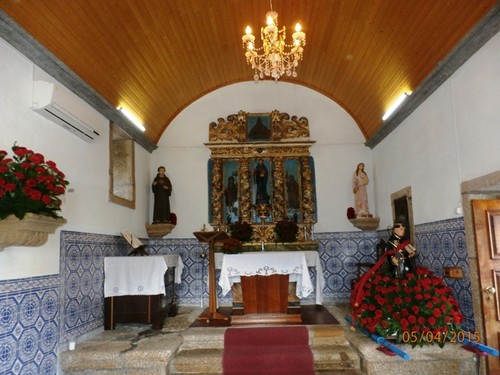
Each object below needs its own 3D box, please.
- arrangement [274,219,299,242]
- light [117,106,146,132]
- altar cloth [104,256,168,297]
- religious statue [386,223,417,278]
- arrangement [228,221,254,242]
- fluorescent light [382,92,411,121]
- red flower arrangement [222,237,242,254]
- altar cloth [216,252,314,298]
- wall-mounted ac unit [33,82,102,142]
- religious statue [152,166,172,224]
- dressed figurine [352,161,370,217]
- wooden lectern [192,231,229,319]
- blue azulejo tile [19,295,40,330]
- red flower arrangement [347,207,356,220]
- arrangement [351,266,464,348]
[{"bbox_3d":[0.657,0.775,6.466,0.430,0.410,0.380,-3,-10,3],"label":"arrangement"},{"bbox_3d":[-1.818,-1.034,5.608,0.073,0.073,1.196,-2,-9,3],"label":"light"},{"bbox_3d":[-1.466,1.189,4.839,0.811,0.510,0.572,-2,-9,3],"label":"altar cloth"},{"bbox_3d":[1.736,0.751,4.159,0.320,0.670,0.250,-2,-10,-2],"label":"religious statue"},{"bbox_3d":[-0.153,0.793,6.507,0.440,0.390,0.380,-3,-10,3],"label":"arrangement"},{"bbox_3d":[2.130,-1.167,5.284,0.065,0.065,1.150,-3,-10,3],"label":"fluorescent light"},{"bbox_3d":[-0.278,0.910,5.586,0.330,0.270,0.300,-3,-10,3],"label":"red flower arrangement"},{"bbox_3d":[0.232,1.328,5.518,1.380,0.650,0.680,-3,-10,3],"label":"altar cloth"},{"bbox_3d":[-2.042,-0.837,4.151,0.215,0.295,1.090,-3,-10,3],"label":"wall-mounted ac unit"},{"bbox_3d":[-1.561,0.136,6.441,0.354,1.046,0.260,-1,-9,-5],"label":"religious statue"},{"bbox_3d":[1.990,0.043,6.403,0.291,0.976,0.239,-1,-9,-5],"label":"dressed figurine"},{"bbox_3d":[-0.543,1.253,5.181,0.490,1.230,0.420,-4,-10,9],"label":"wooden lectern"},{"bbox_3d":[-1.950,1.099,3.224,0.016,0.291,0.291,-2,-9,3],"label":"blue azulejo tile"},{"bbox_3d":[1.777,0.458,6.293,0.177,0.229,0.177,-2,-9,3],"label":"red flower arrangement"},{"bbox_3d":[1.579,1.181,3.736,1.061,0.655,0.957,-2,-9,3],"label":"arrangement"}]

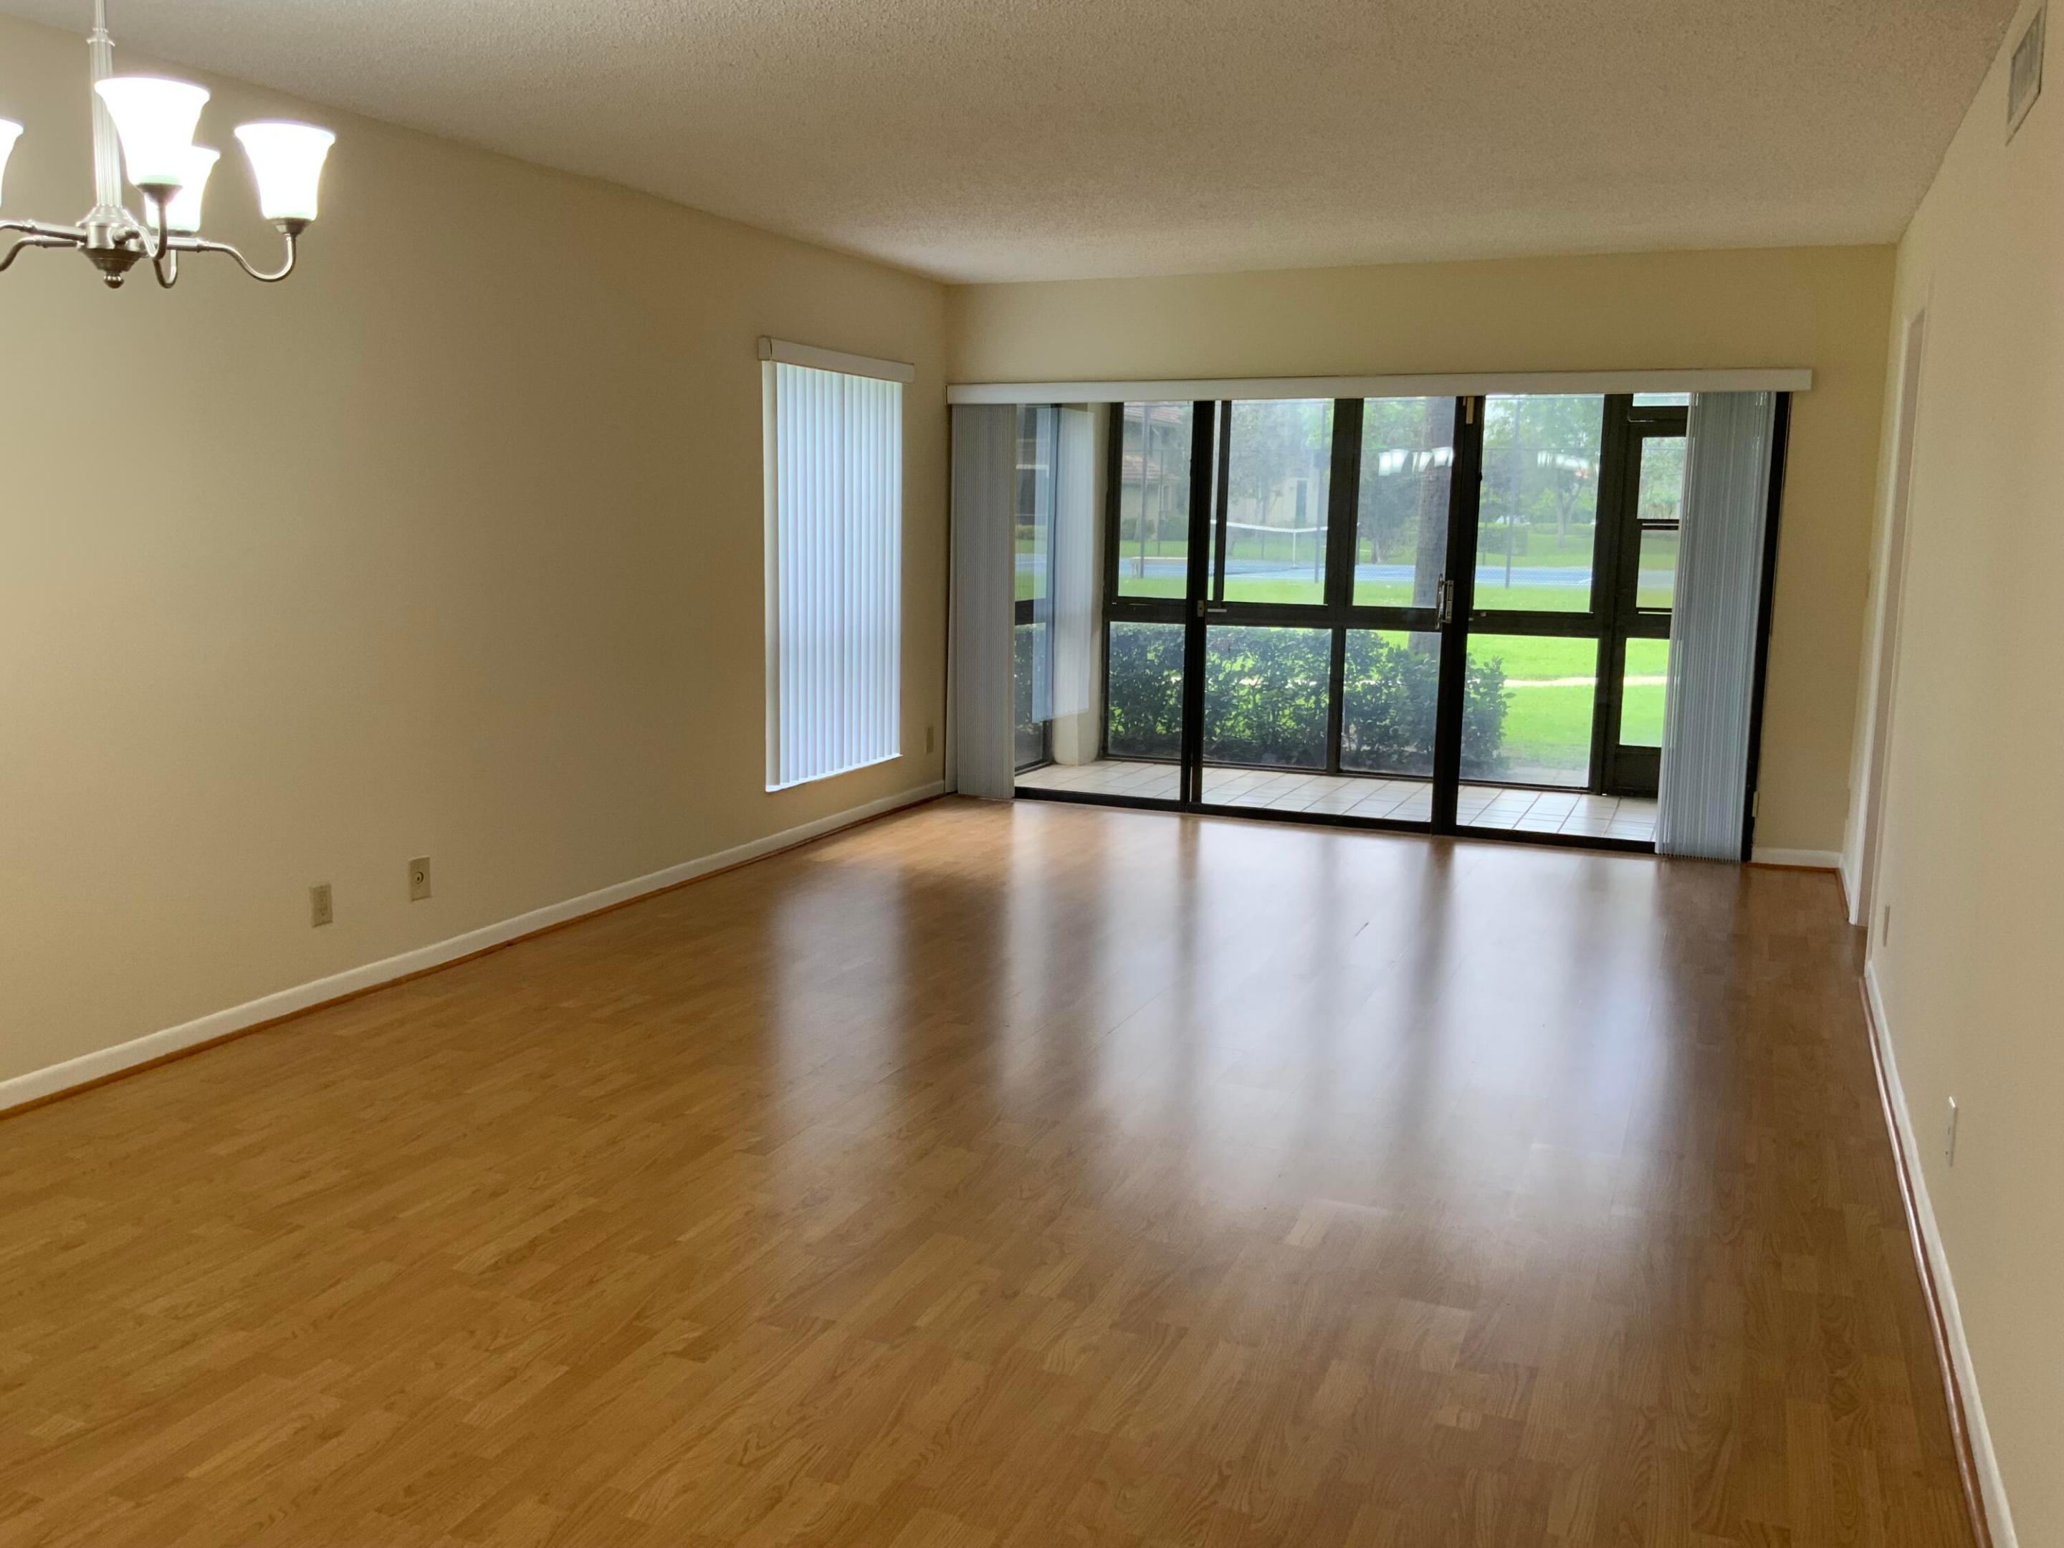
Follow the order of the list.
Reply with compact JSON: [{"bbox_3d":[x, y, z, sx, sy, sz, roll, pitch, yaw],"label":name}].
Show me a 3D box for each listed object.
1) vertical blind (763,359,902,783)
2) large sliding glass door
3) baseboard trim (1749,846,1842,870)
[{"bbox_3d":[-0.814,-0.844,7.403,0.080,1.700,1.200,5,10,22],"label":"vertical blind"},{"bbox_3d":[1.335,-0.726,7.695,3.350,1.950,0.120,5,10,22],"label":"large sliding glass door"},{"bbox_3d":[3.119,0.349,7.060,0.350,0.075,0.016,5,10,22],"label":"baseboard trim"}]

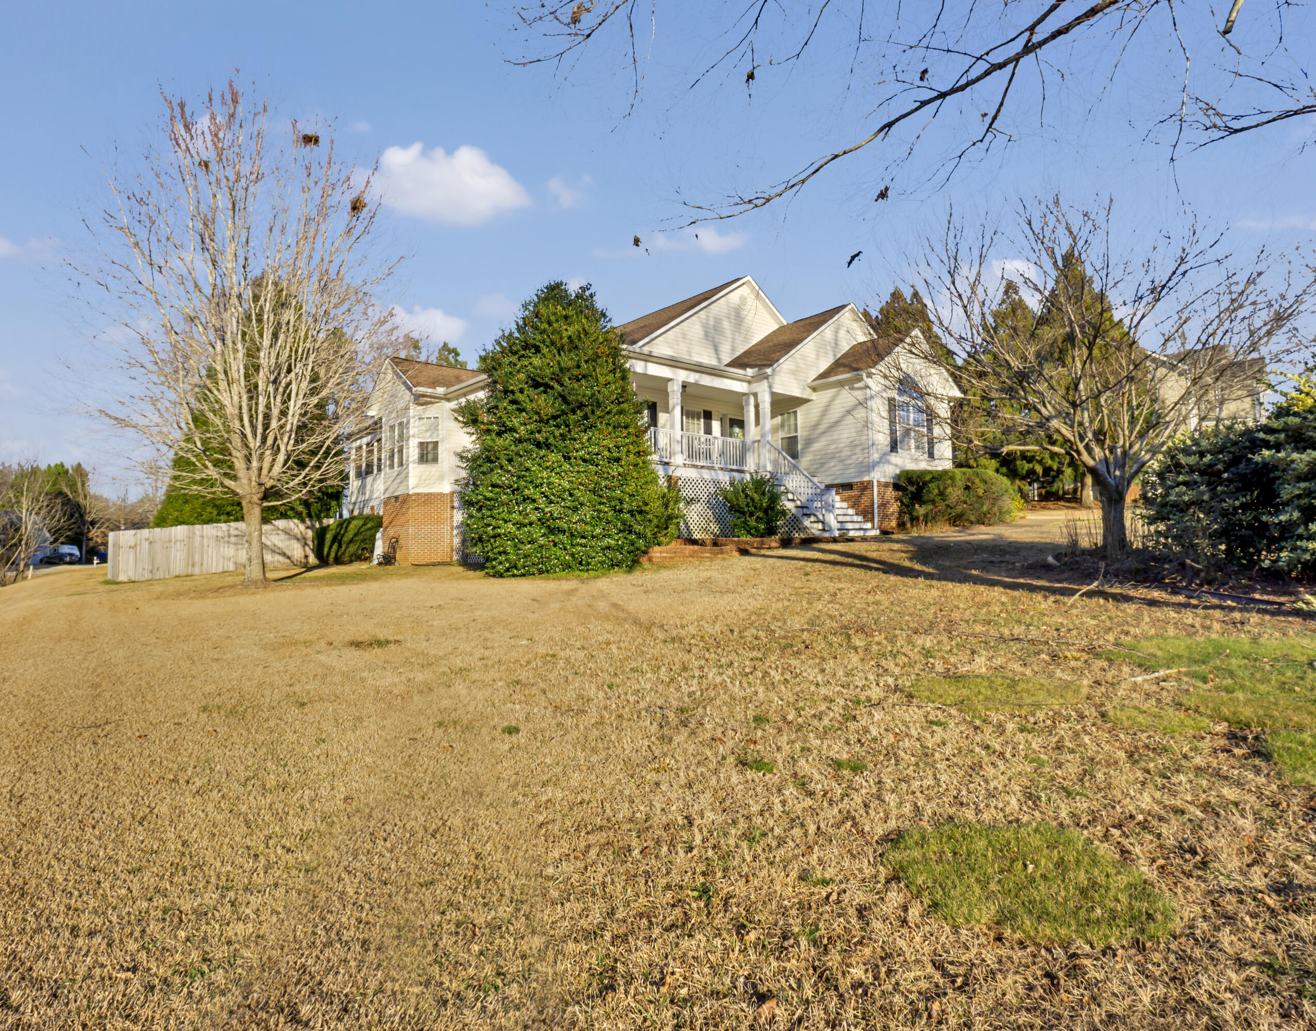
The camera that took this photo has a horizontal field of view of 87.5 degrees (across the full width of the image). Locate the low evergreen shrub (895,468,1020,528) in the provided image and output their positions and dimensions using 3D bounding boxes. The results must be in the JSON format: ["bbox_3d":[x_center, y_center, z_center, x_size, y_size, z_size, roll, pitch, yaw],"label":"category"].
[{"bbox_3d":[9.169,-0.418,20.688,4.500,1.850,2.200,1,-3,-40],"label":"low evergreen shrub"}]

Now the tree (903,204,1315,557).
[{"bbox_3d":[7.350,-2.283,11.500,6.000,5.973,6.000,-2,-2,33],"label":"tree"}]

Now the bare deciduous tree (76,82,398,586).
[{"bbox_3d":[-11.468,-4.970,19.029,7.800,13.717,7.800,0,-2,-31],"label":"bare deciduous tree"}]

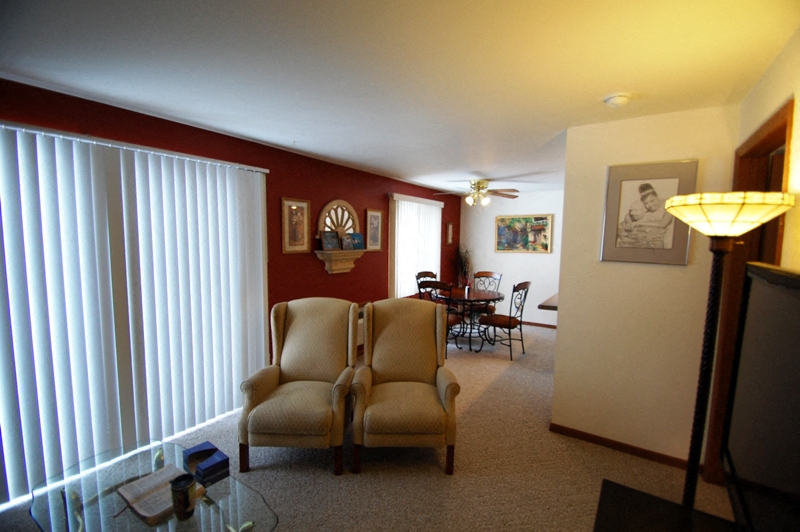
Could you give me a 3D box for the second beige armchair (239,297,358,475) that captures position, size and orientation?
[{"bbox_3d":[-0.678,0.829,2.541,0.715,1.070,0.840,1,5,3],"label":"second beige armchair"}]

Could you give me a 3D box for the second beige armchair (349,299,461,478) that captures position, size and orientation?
[{"bbox_3d":[0.042,0.836,2.547,0.715,1.070,0.840,1,5,1],"label":"second beige armchair"}]

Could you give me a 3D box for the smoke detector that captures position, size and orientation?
[{"bbox_3d":[1.281,-0.970,1.960,0.135,0.040,0.135,4,6,36],"label":"smoke detector"}]

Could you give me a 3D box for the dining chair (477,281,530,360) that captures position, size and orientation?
[{"bbox_3d":[1.428,0.704,4.597,0.550,1.020,0.450,5,7,41],"label":"dining chair"}]

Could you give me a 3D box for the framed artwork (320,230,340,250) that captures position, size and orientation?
[{"bbox_3d":[-0.759,-0.277,3.701,0.025,0.210,0.250,-13,-3,36],"label":"framed artwork"}]

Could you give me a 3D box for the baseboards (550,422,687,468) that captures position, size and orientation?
[{"bbox_3d":[1.633,1.363,2.529,0.920,0.066,0.020,4,6,35],"label":"baseboards"}]

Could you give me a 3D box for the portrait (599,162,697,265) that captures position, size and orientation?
[{"bbox_3d":[1.696,-0.359,2.299,0.490,0.685,0.025,4,6,36],"label":"portrait"}]

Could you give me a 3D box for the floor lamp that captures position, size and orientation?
[{"bbox_3d":[1.241,0.612,1.368,0.360,1.756,0.360,4,6,36],"label":"floor lamp"}]

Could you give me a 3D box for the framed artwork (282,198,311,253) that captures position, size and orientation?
[{"bbox_3d":[-1.074,-0.410,3.474,0.030,0.555,0.345,4,6,35],"label":"framed artwork"}]

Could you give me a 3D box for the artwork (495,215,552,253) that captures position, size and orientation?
[{"bbox_3d":[2.251,-0.573,6.103,0.985,0.690,0.040,4,6,35],"label":"artwork"}]

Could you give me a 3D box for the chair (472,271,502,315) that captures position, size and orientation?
[{"bbox_3d":[1.331,0.631,5.436,0.450,1.020,0.550,4,6,35],"label":"chair"}]

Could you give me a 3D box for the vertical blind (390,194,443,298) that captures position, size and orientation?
[{"bbox_3d":[0.310,-0.332,5.424,0.100,1.520,1.520,4,6,35],"label":"vertical blind"}]

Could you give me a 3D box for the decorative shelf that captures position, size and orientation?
[{"bbox_3d":[-0.695,-0.045,3.918,0.190,0.265,0.640,4,6,35],"label":"decorative shelf"}]

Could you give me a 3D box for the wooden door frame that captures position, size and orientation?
[{"bbox_3d":[1.792,0.396,1.706,0.130,2.136,0.940,4,6,36],"label":"wooden door frame"}]

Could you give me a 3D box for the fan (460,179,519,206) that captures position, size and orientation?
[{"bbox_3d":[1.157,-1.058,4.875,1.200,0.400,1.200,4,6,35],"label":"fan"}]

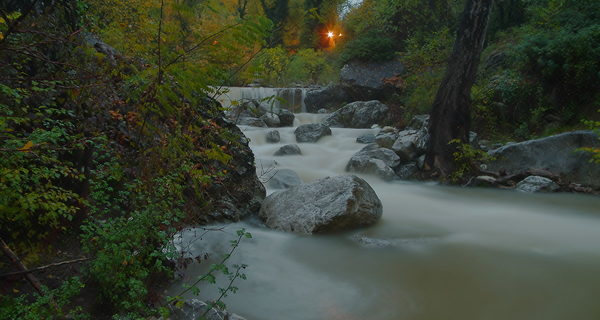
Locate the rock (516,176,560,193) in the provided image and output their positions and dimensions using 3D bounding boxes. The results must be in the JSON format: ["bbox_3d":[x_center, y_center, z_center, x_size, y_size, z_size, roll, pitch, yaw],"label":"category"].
[{"bbox_3d":[3.862,0.395,7.300,0.608,0.223,0.425,0,8,0],"label":"rock"}]

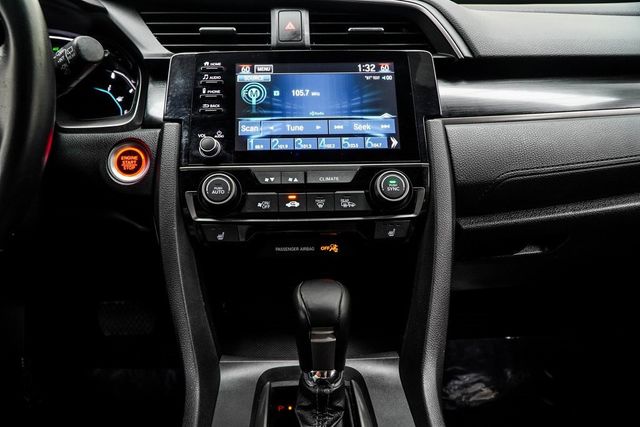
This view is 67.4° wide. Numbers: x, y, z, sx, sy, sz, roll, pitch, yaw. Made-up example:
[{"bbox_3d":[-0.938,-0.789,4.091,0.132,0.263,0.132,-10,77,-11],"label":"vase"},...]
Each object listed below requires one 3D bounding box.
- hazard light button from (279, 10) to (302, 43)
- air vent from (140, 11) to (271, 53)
[{"bbox_3d":[-0.031,-0.194,0.505,0.025,0.036,0.012,-1,-10,-3],"label":"hazard light button"},{"bbox_3d":[-0.121,-0.190,0.520,0.136,0.045,0.030,-1,-10,-3],"label":"air vent"}]

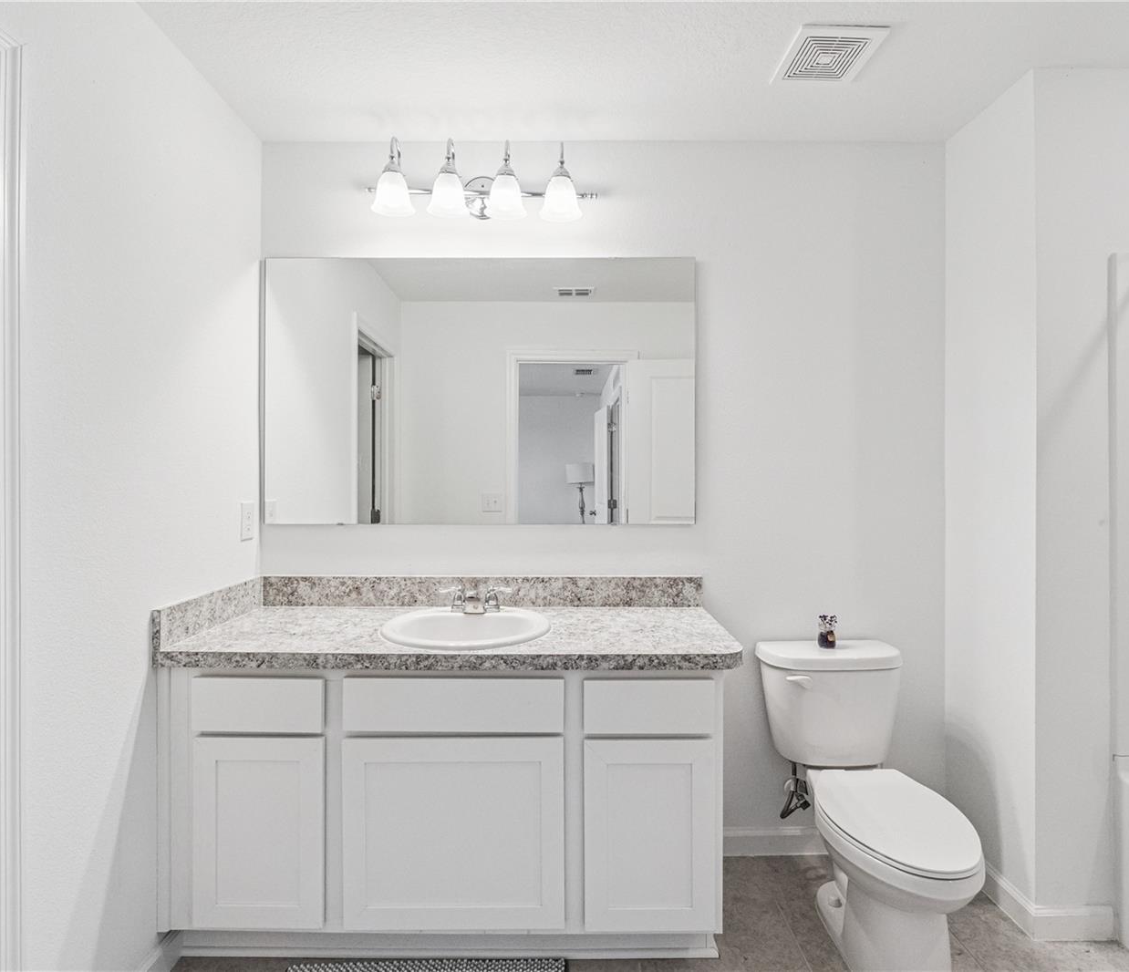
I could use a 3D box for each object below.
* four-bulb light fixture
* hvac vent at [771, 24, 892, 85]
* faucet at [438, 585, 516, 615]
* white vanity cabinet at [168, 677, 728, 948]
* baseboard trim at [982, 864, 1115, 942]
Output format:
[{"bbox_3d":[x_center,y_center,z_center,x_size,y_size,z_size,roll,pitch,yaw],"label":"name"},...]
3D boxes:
[{"bbox_3d":[-0.277,-0.990,1.974,0.770,0.245,0.225,0,0,0],"label":"four-bulb light fixture"},{"bbox_3d":[0.717,-1.170,1.655,0.232,0.020,0.232,0,0,0],"label":"hvac vent"},{"bbox_3d":[-0.283,0.362,1.915,0.236,0.087,0.140,0,0,0],"label":"faucet"},{"bbox_3d":[-0.316,0.861,1.811,1.450,0.800,0.552,0,0,0],"label":"white vanity cabinet"},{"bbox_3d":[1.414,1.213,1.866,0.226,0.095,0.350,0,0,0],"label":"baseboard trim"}]

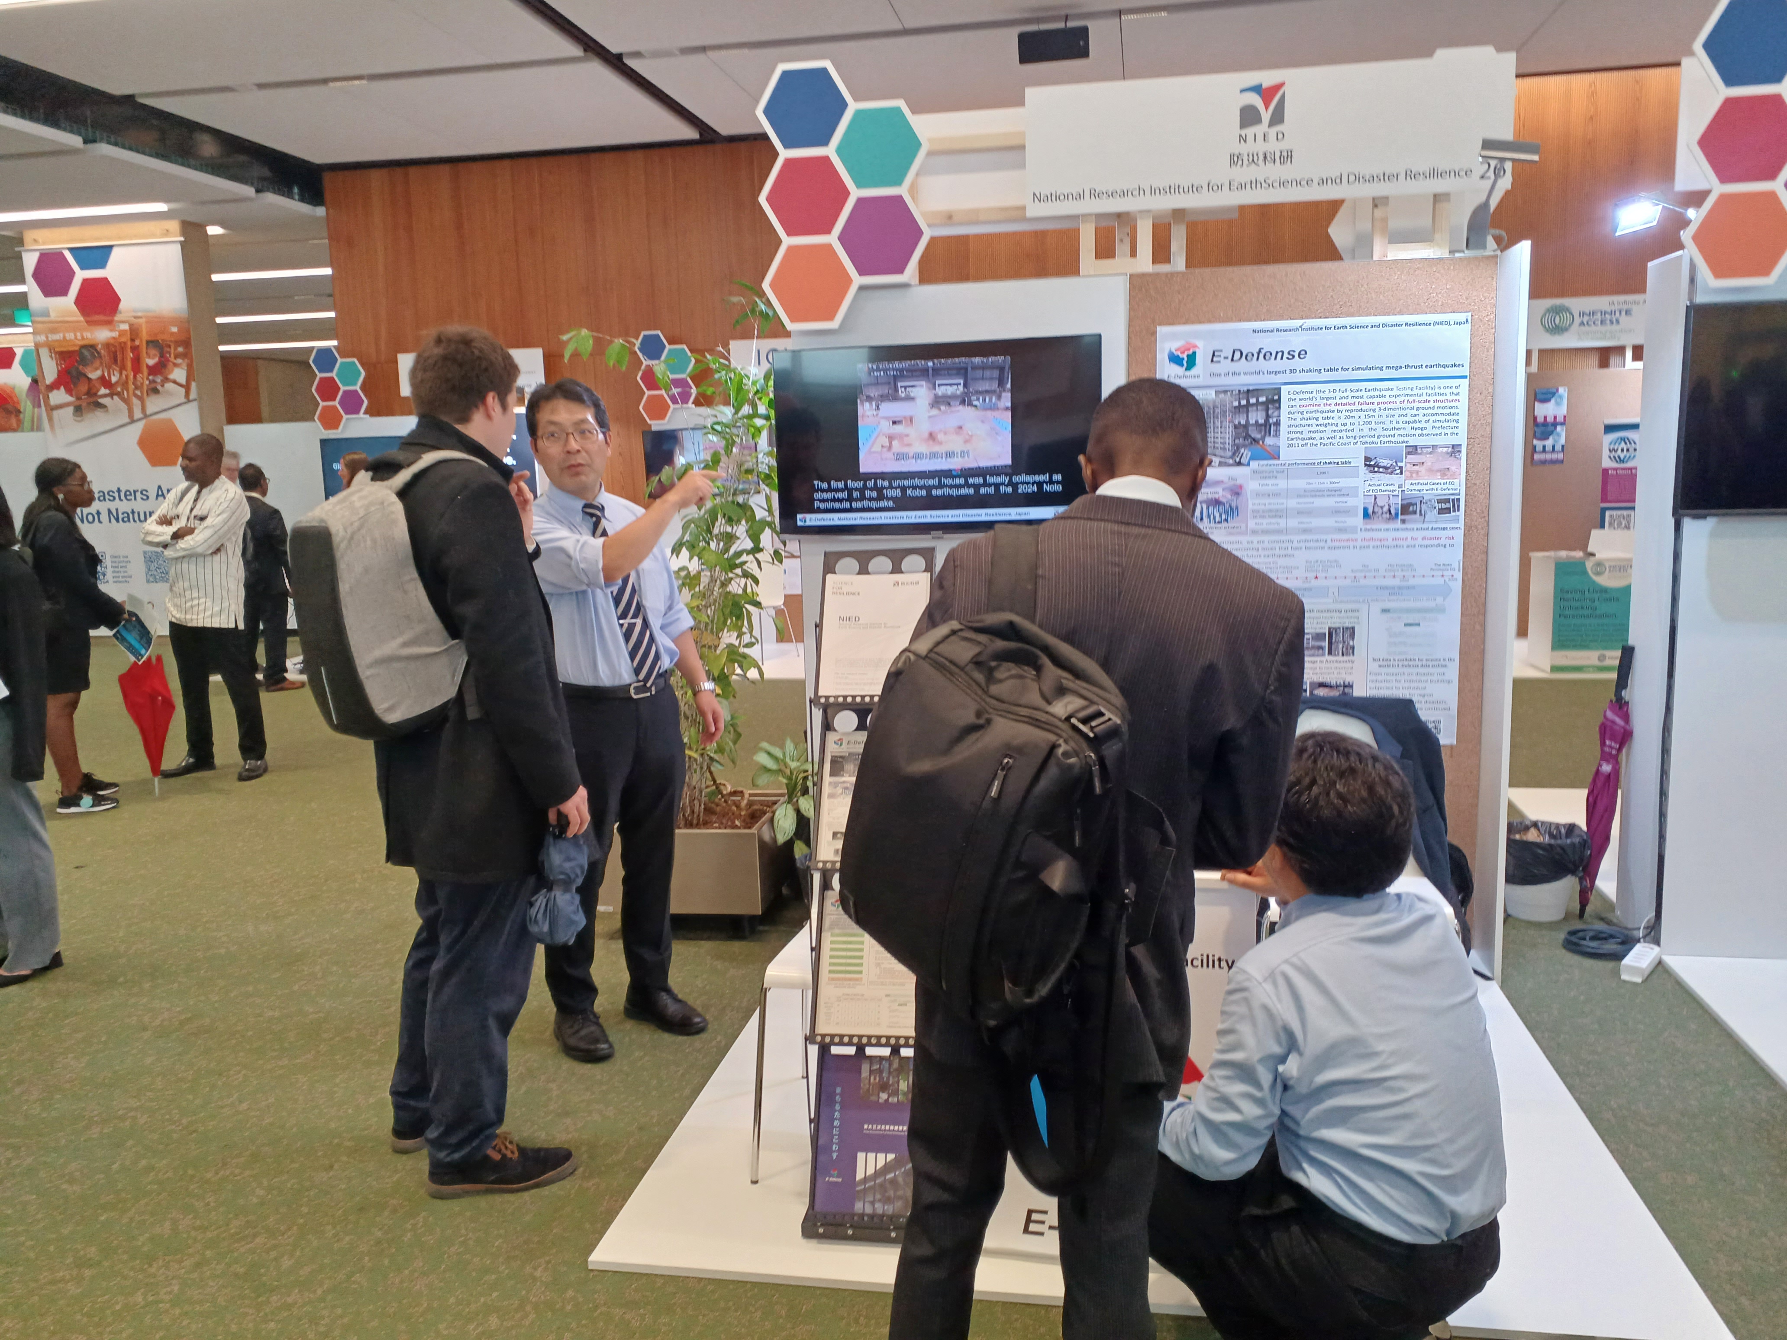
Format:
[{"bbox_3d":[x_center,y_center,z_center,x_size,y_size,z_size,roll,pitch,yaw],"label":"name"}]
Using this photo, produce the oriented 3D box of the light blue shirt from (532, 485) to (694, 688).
[{"bbox_3d":[-0.729,-0.214,3.534,0.450,0.530,0.330,-9,11,-37],"label":"light blue shirt"}]

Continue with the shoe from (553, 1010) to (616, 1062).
[{"bbox_3d":[-0.829,0.928,3.701,0.115,0.110,0.290,-5,10,-23],"label":"shoe"}]

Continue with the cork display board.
[{"bbox_3d":[1.188,-0.168,4.030,0.990,1.920,0.050,0,9,10],"label":"cork display board"}]

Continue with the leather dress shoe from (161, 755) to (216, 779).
[{"bbox_3d":[-3.621,0.472,7.146,0.295,0.110,0.110,-6,10,-27],"label":"leather dress shoe"}]

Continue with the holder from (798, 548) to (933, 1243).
[{"bbox_3d":[-0.038,0.427,2.755,0.260,1.300,0.380,0,9,13],"label":"holder"}]

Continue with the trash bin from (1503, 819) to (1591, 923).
[{"bbox_3d":[2.067,0.637,4.441,0.285,0.280,0.285,0,9,10],"label":"trash bin"}]

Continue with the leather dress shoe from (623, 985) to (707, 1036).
[{"bbox_3d":[-0.619,0.904,3.811,0.285,0.110,0.110,4,11,35],"label":"leather dress shoe"}]

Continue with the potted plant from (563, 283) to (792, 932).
[{"bbox_3d":[-0.654,-0.199,4.619,0.720,2.040,0.620,0,9,10],"label":"potted plant"}]

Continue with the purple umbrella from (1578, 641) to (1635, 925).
[{"bbox_3d":[2.219,0.356,4.350,0.100,0.867,0.100,8,5,9],"label":"purple umbrella"}]

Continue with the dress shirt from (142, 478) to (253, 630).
[{"bbox_3d":[-3.423,-0.575,6.827,0.500,0.750,0.360,2,10,24],"label":"dress shirt"}]

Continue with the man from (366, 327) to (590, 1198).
[{"bbox_3d":[-0.910,0.197,2.970,0.470,1.785,0.520,-6,10,-25],"label":"man"}]

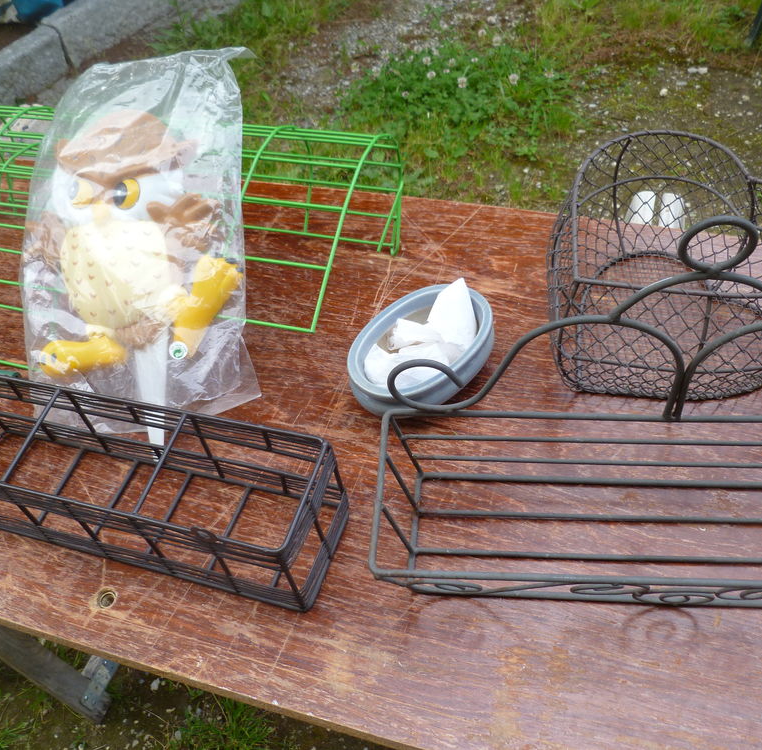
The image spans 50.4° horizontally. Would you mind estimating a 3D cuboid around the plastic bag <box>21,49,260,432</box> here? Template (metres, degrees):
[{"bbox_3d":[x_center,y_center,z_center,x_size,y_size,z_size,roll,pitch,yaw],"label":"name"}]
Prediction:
[{"bbox_3d":[-0.230,-0.121,0.778,0.230,0.365,0.120,4,19,4],"label":"plastic bag"}]

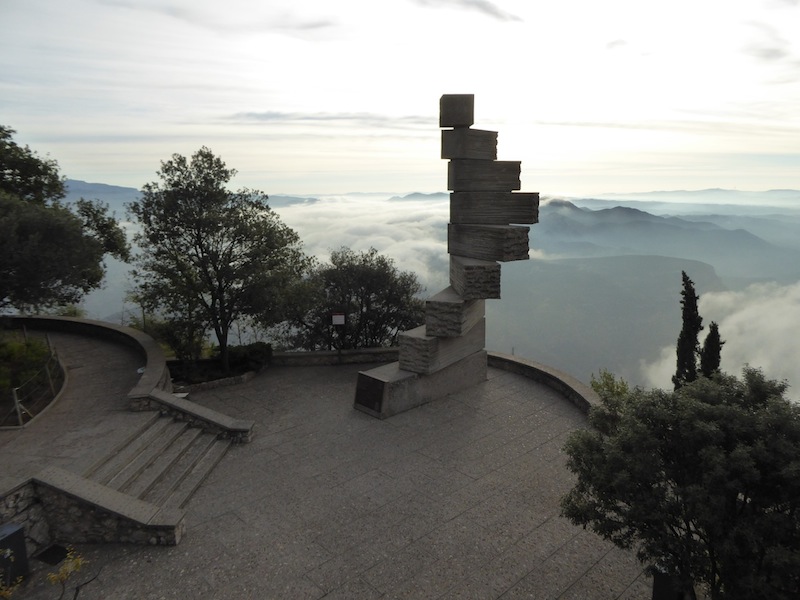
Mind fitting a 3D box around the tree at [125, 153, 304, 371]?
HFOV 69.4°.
[{"bbox_3d":[-5.861,-1.212,18.654,5.700,7.200,5.400,0,11,0],"label":"tree"}]

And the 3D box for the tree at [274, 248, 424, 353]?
[{"bbox_3d":[-1.749,0.064,21.977,5.590,4.120,4.700,0,11,0],"label":"tree"}]

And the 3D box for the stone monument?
[{"bbox_3d":[1.467,-1.497,16.876,5.940,8.770,2.530,-10,15,-44],"label":"stone monument"}]

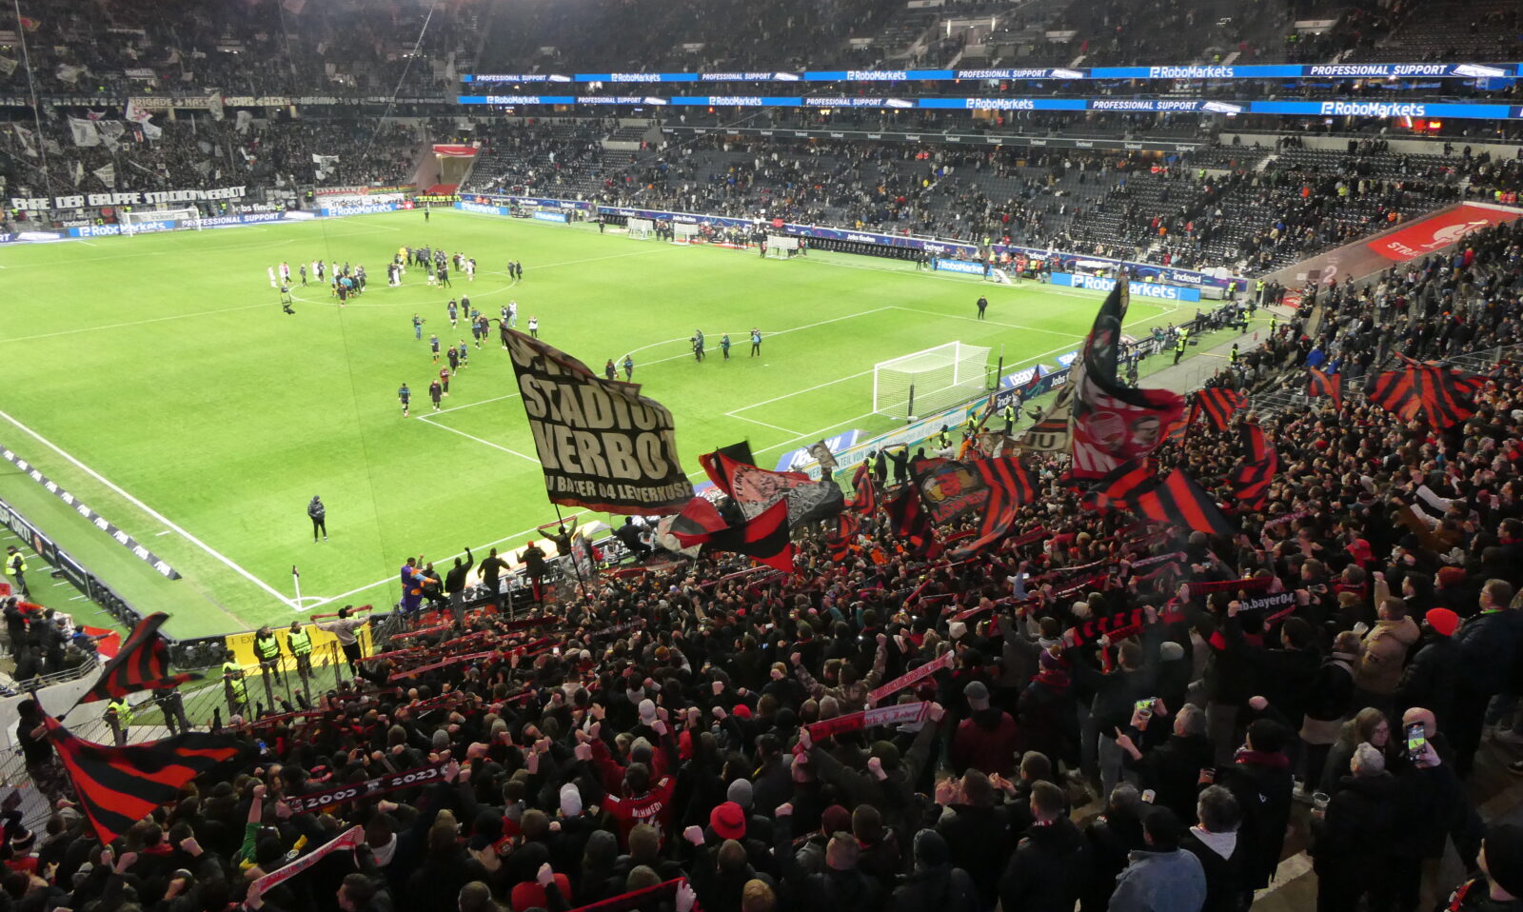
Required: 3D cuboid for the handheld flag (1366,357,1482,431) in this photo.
[{"bbox_3d":[11.171,-1.063,17.800,1.750,1.100,0.500,12,22,31],"label":"handheld flag"}]

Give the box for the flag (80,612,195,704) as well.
[{"bbox_3d":[-7.480,2.423,12.700,1.200,0.950,0.500,-12,22,-32],"label":"flag"}]

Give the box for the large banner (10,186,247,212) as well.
[{"bbox_3d":[-76.119,-31.451,128.869,0.200,1.600,26.541,16,25,39],"label":"large banner"}]

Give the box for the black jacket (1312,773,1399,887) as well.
[{"bbox_3d":[3.707,2.354,6.600,0.380,0.660,0.500,12,22,30],"label":"black jacket"}]

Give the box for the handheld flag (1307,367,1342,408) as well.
[{"bbox_3d":[12.004,-1.445,22.500,0.720,0.850,0.350,10,21,27],"label":"handheld flag"}]

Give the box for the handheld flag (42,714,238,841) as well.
[{"bbox_3d":[-5.163,2.699,8.900,1.420,0.900,0.450,-12,22,-32],"label":"handheld flag"}]

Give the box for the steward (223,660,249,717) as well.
[{"bbox_3d":[-13.531,6.053,27.200,0.550,1.750,0.400,-16,25,-39],"label":"steward"}]

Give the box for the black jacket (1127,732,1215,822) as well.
[{"bbox_3d":[2.491,1.994,6.400,0.540,0.720,0.460,-10,21,-28],"label":"black jacket"}]

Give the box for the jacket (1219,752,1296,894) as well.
[{"bbox_3d":[2.584,1.934,5.600,0.520,0.780,0.380,-4,19,-11],"label":"jacket"}]

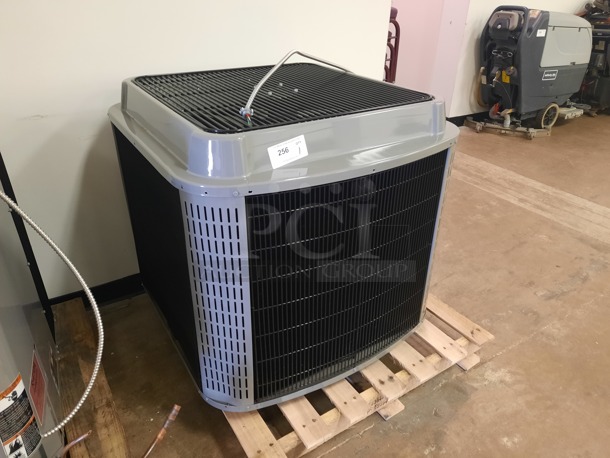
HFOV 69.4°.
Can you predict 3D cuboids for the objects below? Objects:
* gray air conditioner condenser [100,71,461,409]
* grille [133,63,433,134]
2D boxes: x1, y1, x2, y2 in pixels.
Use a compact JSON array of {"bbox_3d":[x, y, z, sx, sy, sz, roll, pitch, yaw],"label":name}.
[{"bbox_3d":[-0.099,-0.084,1.599,0.932,0.822,0.953,-16,33,-28],"label":"gray air conditioner condenser"},{"bbox_3d":[-0.092,-0.441,1.412,0.735,0.030,0.735,-17,34,-29],"label":"grille"}]

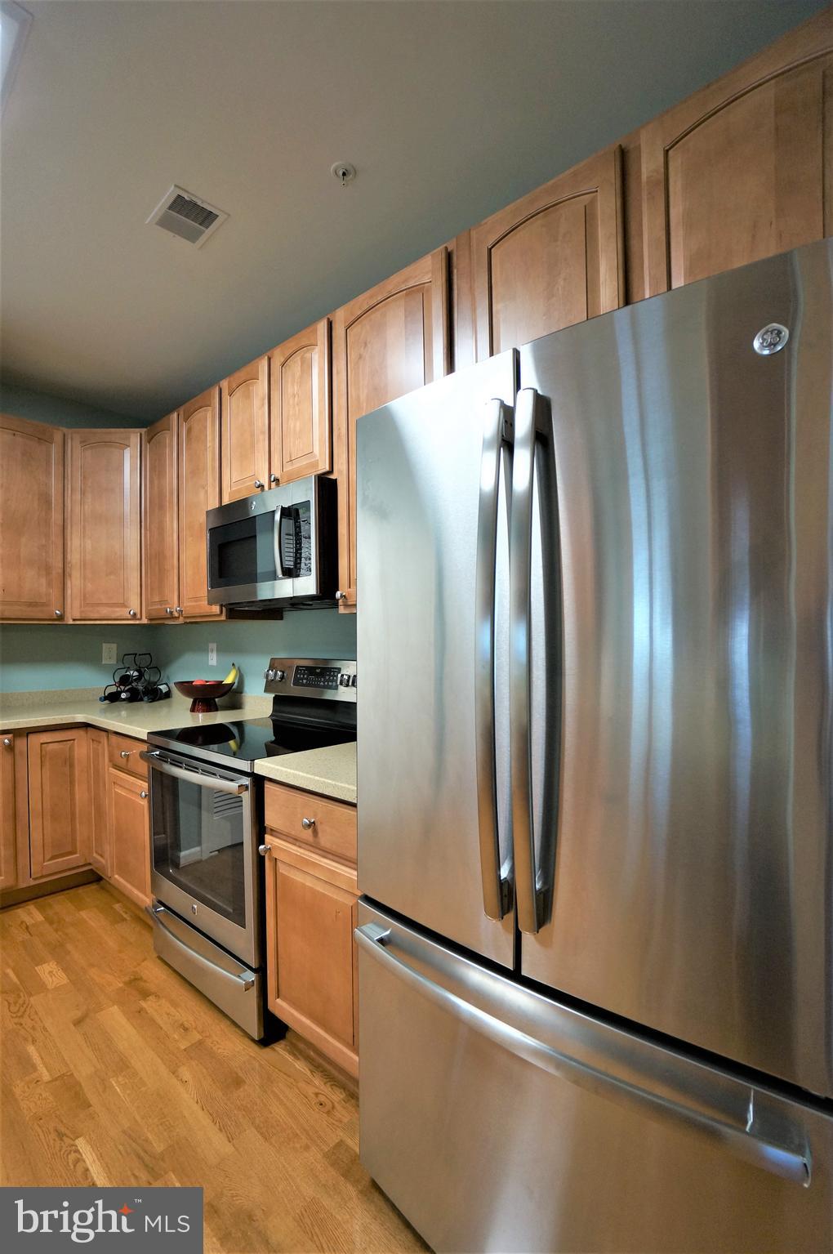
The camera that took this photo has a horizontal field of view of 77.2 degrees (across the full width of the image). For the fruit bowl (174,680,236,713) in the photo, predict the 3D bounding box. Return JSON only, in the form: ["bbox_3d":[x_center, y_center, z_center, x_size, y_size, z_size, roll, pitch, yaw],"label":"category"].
[{"bbox_3d":[-1.109,0.372,2.748,0.295,0.140,0.295,-1,-1,0],"label":"fruit bowl"}]

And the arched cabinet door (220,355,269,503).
[{"bbox_3d":[-0.738,-0.832,2.280,0.382,0.550,0.040,-1,-1,40],"label":"arched cabinet door"}]

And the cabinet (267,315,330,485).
[{"bbox_3d":[-0.446,-0.838,2.033,0.374,0.550,0.040,-1,-1,40],"label":"cabinet"}]

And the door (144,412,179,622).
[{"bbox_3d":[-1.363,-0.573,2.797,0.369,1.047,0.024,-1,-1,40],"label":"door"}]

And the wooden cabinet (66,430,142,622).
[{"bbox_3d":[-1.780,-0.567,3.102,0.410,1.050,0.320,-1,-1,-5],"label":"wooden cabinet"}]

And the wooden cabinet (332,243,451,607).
[{"bbox_3d":[-0.084,-0.595,1.726,0.504,1.050,0.040,-1,-1,40],"label":"wooden cabinet"}]

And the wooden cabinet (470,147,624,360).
[{"bbox_3d":[0.424,-0.831,1.480,0.423,0.595,0.320,-1,-1,40],"label":"wooden cabinet"}]

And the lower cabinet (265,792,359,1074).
[{"bbox_3d":[-0.107,0.837,1.712,0.460,0.756,0.625,-1,-1,40],"label":"lower cabinet"}]

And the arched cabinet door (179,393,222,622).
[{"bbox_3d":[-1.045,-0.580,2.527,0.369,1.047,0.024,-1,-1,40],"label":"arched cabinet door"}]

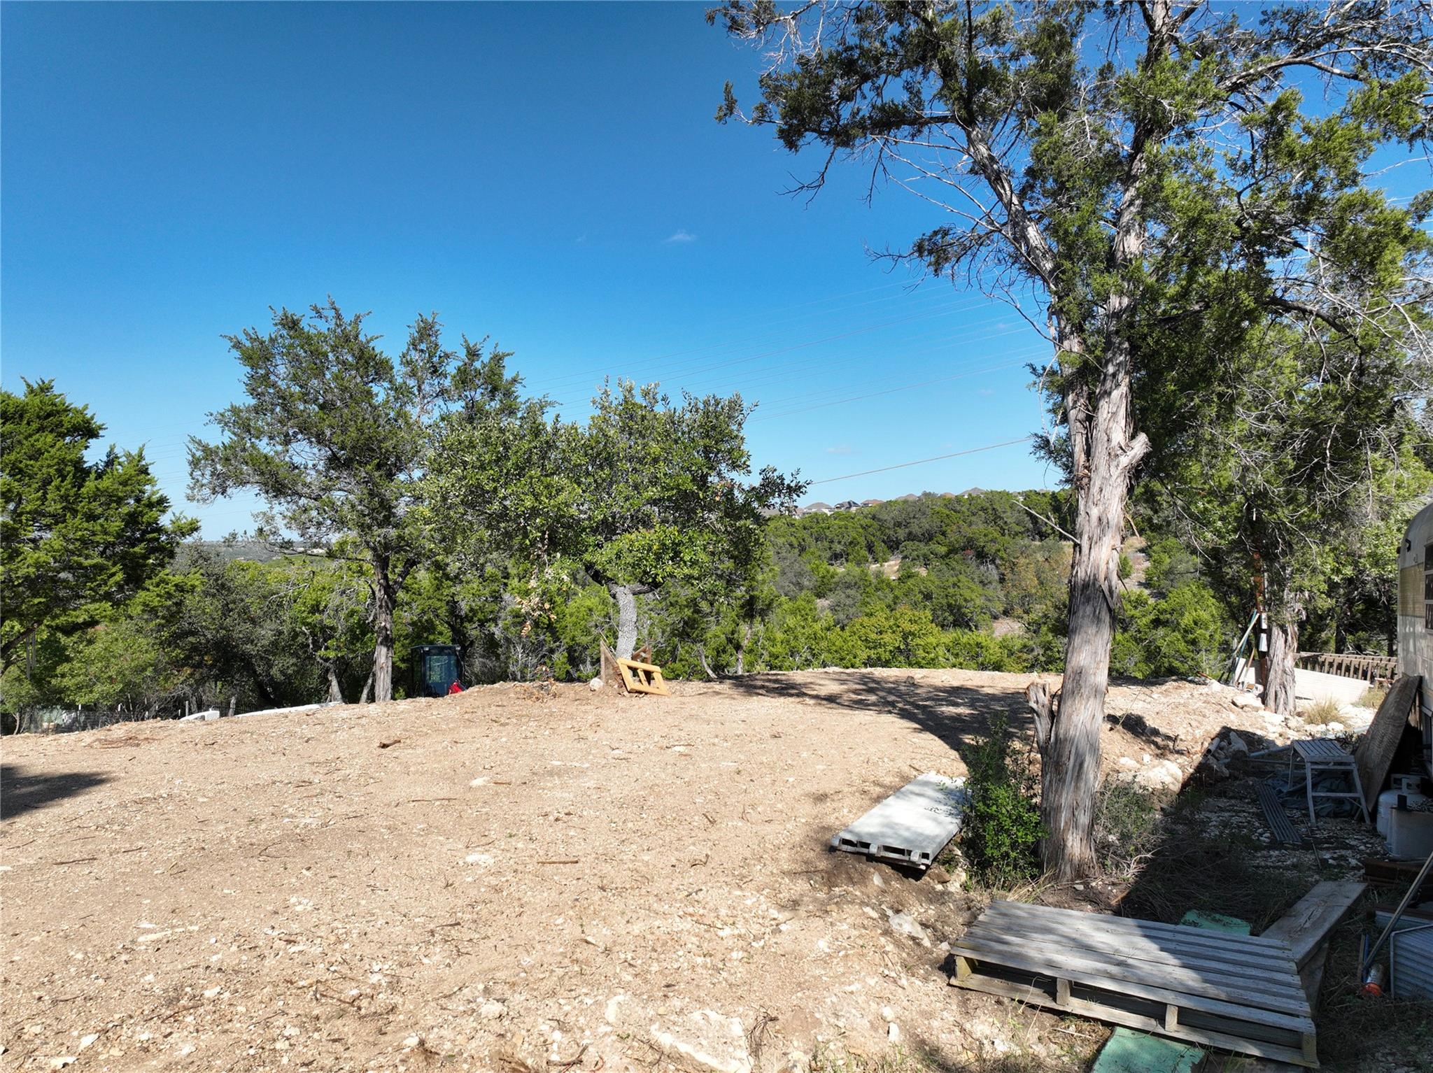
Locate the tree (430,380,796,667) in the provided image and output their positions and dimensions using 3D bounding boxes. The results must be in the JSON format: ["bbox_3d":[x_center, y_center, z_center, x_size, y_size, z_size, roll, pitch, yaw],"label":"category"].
[{"bbox_3d":[-1.270,-0.080,12.700,4.600,3.800,3.700,0,0,0],"label":"tree"}]

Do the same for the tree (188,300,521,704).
[{"bbox_3d":[-5.000,-0.450,13.900,4.500,5.600,4.000,0,0,0],"label":"tree"}]

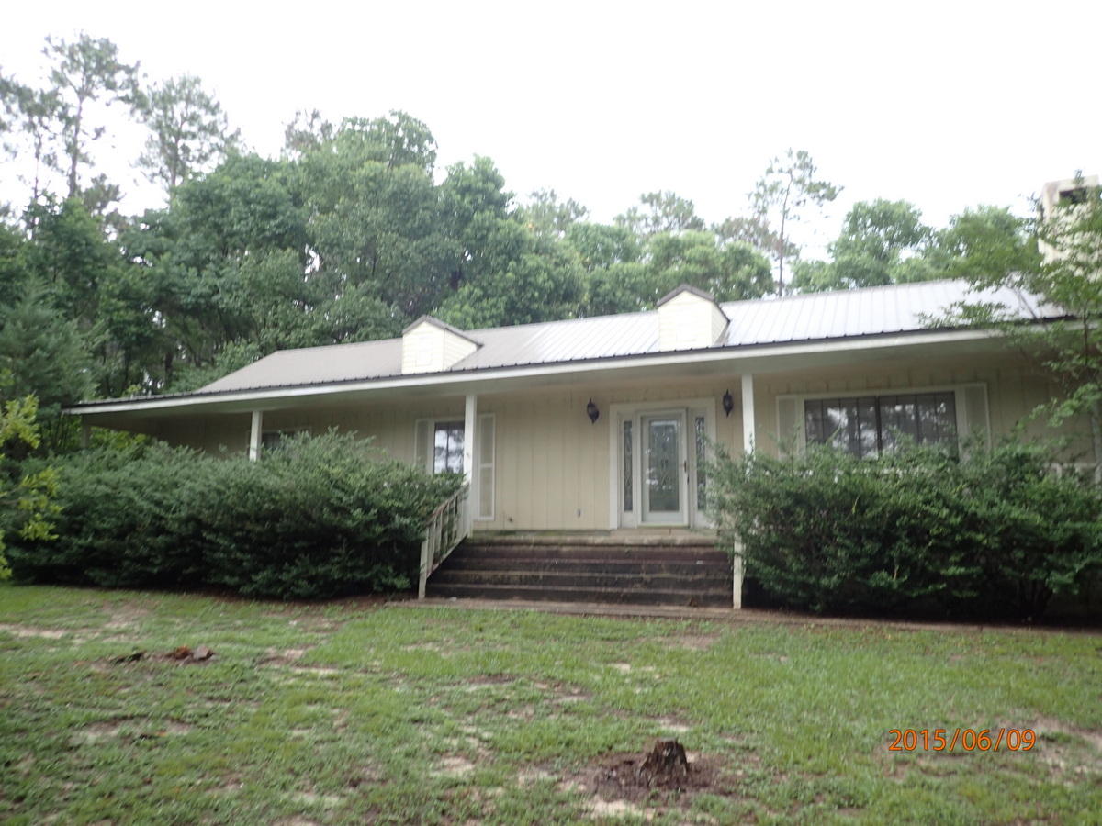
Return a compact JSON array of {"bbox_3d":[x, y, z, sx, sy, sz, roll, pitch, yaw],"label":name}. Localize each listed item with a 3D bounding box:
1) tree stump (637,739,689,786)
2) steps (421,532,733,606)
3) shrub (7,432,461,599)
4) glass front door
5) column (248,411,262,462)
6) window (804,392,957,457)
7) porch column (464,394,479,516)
[{"bbox_3d":[0.594,1.839,4.200,0.250,0.200,0.240,1,-10,0],"label":"tree stump"},{"bbox_3d":[0.500,2.294,11.704,4.538,0.917,1.279,-4,-11,24],"label":"steps"},{"bbox_3d":[-5.965,1.868,14.118,9.185,2.508,2.138,-4,-11,24],"label":"shrub"},{"bbox_3d":[1.924,0.958,13.708,0.860,1.954,0.078,-4,-11,24],"label":"glass front door"},{"bbox_3d":[-5.747,1.183,15.417,0.145,2.402,0.145,-4,-11,24],"label":"column"},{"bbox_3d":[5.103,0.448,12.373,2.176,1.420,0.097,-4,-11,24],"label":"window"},{"bbox_3d":[-1.364,0.900,13.501,0.145,2.402,0.145,-4,-11,24],"label":"porch column"}]

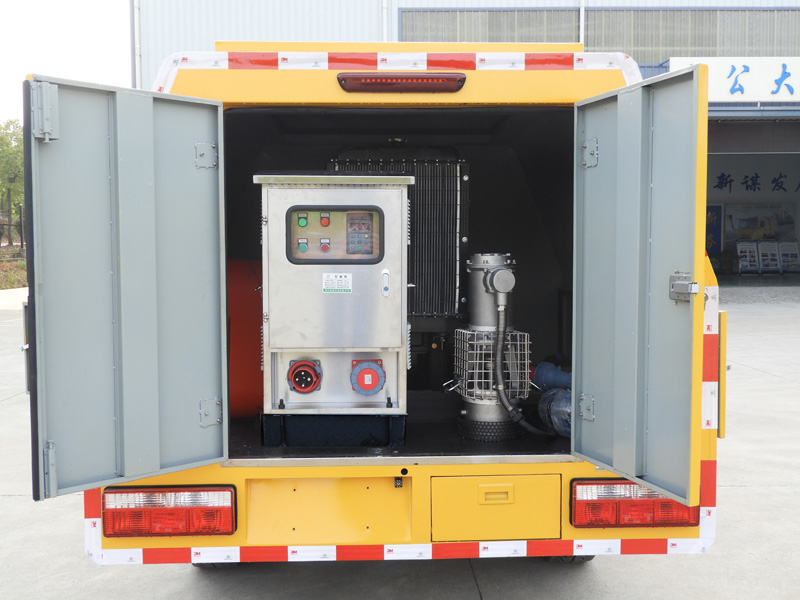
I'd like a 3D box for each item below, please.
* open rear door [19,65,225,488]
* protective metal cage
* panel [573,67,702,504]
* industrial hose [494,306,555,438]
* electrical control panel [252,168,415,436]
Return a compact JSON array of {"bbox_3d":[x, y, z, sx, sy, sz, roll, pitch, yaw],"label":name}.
[{"bbox_3d":[-0.747,-0.035,2.272,0.045,1.089,0.578,3,5,44],"label":"open rear door"},{"bbox_3d":[0.328,0.223,2.850,0.259,0.236,0.240,0,4,-2],"label":"protective metal cage"},{"bbox_3d":[0.646,-0.039,2.251,0.040,1.089,0.563,-1,4,-19],"label":"panel"},{"bbox_3d":[0.423,0.245,2.745,0.203,0.448,0.120,0,4,-2],"label":"industrial hose"},{"bbox_3d":[-0.221,-0.003,2.869,0.520,0.840,0.400,0,4,-2],"label":"electrical control panel"}]

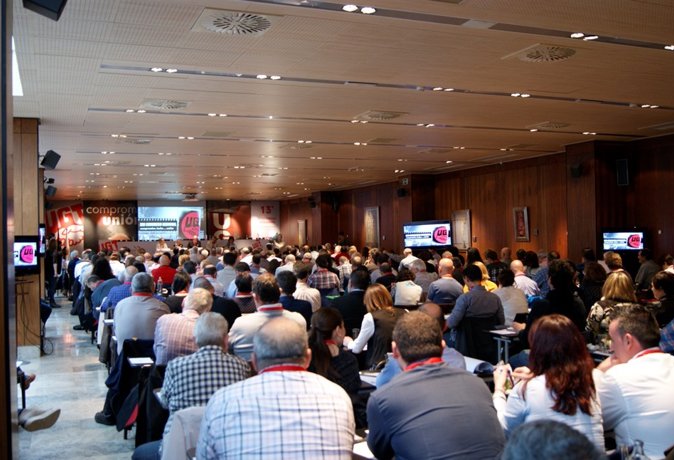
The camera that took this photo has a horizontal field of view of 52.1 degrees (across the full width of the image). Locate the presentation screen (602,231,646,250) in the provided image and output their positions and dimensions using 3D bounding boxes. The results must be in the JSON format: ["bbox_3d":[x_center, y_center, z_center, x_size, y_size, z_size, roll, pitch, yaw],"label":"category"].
[{"bbox_3d":[5.288,0.188,12.698,0.800,0.450,0.080,-1,-1,10],"label":"presentation screen"}]

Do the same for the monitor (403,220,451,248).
[{"bbox_3d":[2.343,0.117,17.797,1.280,0.710,0.090,-1,-1,7],"label":"monitor"}]

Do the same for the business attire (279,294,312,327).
[{"bbox_3d":[-0.404,0.840,5.593,0.480,0.640,0.380,-1,-1,-22],"label":"business attire"}]

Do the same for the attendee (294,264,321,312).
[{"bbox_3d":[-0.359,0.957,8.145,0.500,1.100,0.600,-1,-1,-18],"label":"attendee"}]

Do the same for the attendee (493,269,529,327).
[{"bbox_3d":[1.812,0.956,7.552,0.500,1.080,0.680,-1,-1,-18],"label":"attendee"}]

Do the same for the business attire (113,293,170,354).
[{"bbox_3d":[-1.437,0.778,5.093,0.440,0.640,0.380,-1,-1,-22],"label":"business attire"}]

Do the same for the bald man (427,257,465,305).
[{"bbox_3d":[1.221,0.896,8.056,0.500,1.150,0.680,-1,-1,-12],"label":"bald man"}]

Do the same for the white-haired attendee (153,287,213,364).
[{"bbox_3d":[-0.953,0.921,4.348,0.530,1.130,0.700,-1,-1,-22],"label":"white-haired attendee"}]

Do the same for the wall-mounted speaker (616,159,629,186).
[{"bbox_3d":[5.223,-1.050,12.600,0.240,0.450,0.230,-1,7,42],"label":"wall-mounted speaker"}]

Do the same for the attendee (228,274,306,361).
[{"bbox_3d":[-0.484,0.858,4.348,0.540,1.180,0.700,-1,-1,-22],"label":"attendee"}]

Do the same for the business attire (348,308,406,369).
[{"bbox_3d":[0.306,0.834,4.747,0.470,0.600,0.420,-1,-1,-22],"label":"business attire"}]

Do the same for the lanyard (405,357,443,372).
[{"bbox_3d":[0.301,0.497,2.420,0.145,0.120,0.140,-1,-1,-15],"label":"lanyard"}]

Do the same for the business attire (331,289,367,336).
[{"bbox_3d":[0.176,0.834,5.947,0.500,0.660,0.380,-1,-1,-16],"label":"business attire"}]

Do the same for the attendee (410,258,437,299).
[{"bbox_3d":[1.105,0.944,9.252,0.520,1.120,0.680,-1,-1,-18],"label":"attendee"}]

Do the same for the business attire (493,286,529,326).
[{"bbox_3d":[1.840,0.907,7.445,0.470,0.600,0.380,-1,-1,-18],"label":"business attire"}]

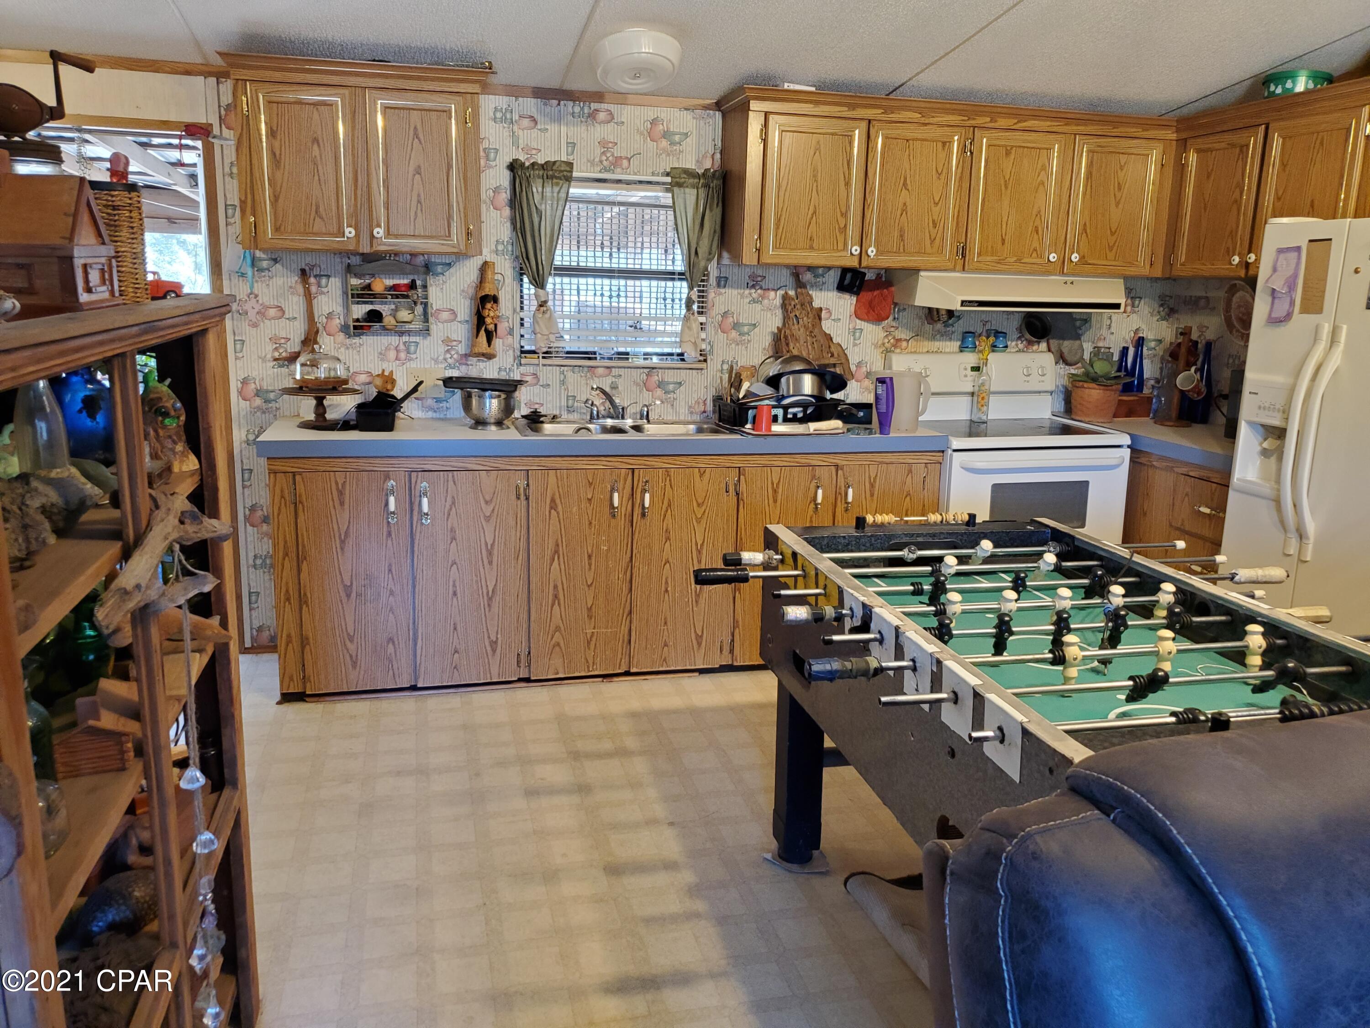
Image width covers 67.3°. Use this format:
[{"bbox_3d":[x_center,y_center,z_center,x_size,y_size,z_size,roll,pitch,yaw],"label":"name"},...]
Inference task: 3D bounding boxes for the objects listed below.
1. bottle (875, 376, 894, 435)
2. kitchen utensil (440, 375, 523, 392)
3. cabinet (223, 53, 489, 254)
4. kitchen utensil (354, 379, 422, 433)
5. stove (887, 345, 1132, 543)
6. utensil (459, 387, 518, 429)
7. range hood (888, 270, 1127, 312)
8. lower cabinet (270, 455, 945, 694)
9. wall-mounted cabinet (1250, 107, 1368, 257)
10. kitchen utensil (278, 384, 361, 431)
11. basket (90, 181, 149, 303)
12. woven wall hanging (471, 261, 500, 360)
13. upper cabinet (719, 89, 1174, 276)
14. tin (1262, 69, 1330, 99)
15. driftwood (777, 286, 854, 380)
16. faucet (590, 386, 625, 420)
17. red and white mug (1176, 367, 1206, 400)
[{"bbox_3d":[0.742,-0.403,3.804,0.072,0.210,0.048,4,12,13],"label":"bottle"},{"bbox_3d":[-0.719,-0.461,3.696,0.323,0.045,0.216,1,12,-14],"label":"kitchen utensil"},{"bbox_3d":[-1.101,-1.195,3.540,0.824,0.588,0.363,-2,13,-14],"label":"cabinet"},{"bbox_3d":[-1.049,-0.393,3.676,0.230,0.170,0.230,-2,12,-13],"label":"kitchen utensil"},{"bbox_3d":[1.260,-0.049,4.232,0.772,1.165,0.666,-2,13,-14],"label":"stove"},{"bbox_3d":[-0.707,-0.384,3.717,0.216,0.145,0.216,-2,13,-14],"label":"utensil"},{"bbox_3d":[1.347,-0.904,4.196,0.921,0.131,0.426,-2,13,-14],"label":"range hood"},{"bbox_3d":[-0.264,0.147,3.962,2.400,0.850,0.555,-2,12,-13],"label":"lower cabinet"},{"bbox_3d":[2.259,-1.092,3.554,0.343,0.549,0.402,-2,13,-14],"label":"wall-mounted cabinet"},{"bbox_3d":[-1.283,-0.376,3.645,0.285,0.145,0.285,-2,12,-13],"label":"kitchen utensil"},{"bbox_3d":[-0.760,-0.362,1.378,0.085,0.157,0.085,-2,13,-14],"label":"basket"},{"bbox_3d":[-0.754,-0.765,3.874,0.100,0.358,0.083,2,12,-15],"label":"woven wall hanging"},{"bbox_3d":[1.034,-1.271,4.059,1.815,0.614,0.385,-2,12,-13],"label":"upper cabinet"},{"bbox_3d":[2.192,-1.509,3.696,0.251,0.113,0.251,1,12,0],"label":"tin"},{"bbox_3d":[0.527,-0.761,4.202,0.375,0.420,0.090,-2,12,-13],"label":"driftwood"},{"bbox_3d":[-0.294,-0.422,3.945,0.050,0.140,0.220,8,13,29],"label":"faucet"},{"bbox_3d":[2.083,-0.534,4.230,0.100,0.115,0.088,27,6,-27],"label":"red and white mug"}]

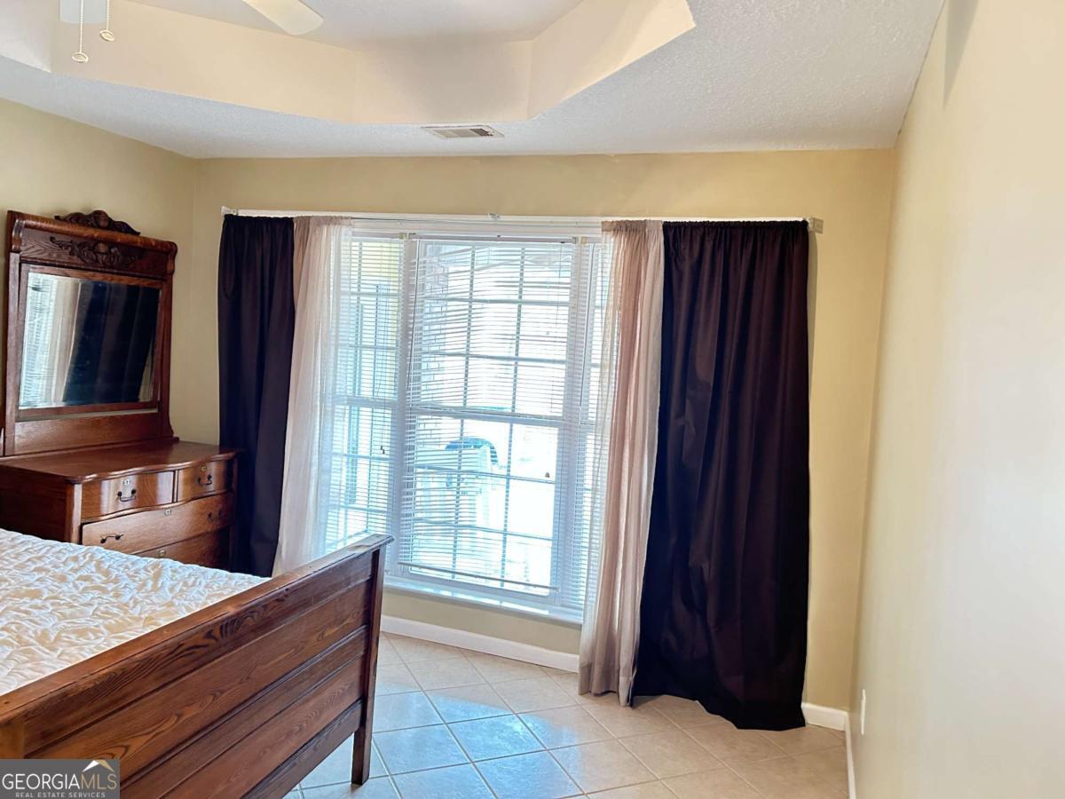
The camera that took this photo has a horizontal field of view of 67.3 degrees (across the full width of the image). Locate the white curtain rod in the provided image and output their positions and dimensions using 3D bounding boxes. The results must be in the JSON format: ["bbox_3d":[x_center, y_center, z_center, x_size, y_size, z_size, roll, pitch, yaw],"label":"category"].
[{"bbox_3d":[-0.236,-0.860,3.813,3.050,0.065,0.103,5,4,20],"label":"white curtain rod"}]

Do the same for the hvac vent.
[{"bbox_3d":[-0.297,-1.151,3.461,0.310,0.020,0.190,5,4,20],"label":"hvac vent"}]

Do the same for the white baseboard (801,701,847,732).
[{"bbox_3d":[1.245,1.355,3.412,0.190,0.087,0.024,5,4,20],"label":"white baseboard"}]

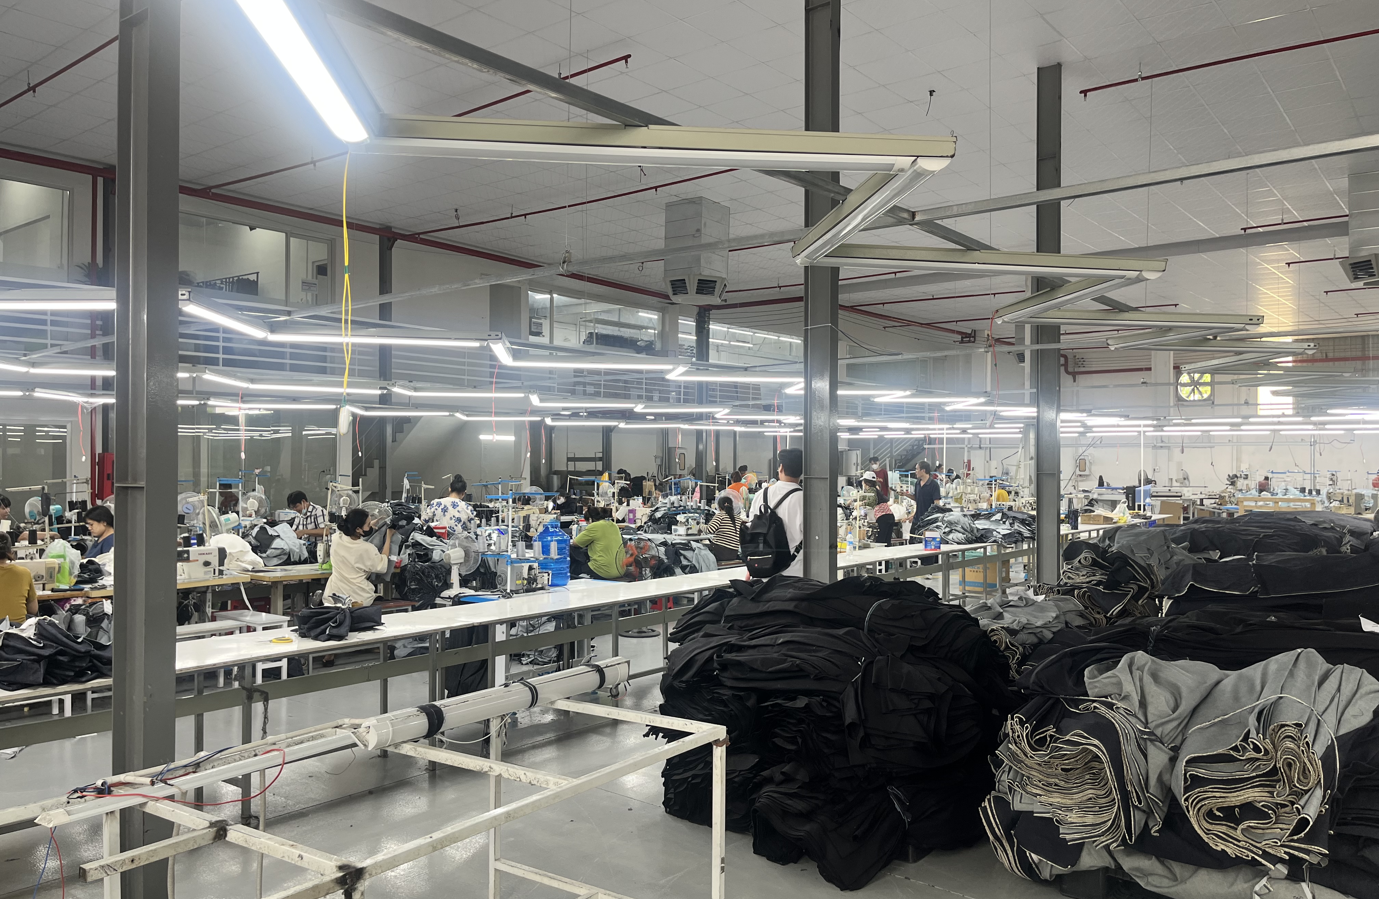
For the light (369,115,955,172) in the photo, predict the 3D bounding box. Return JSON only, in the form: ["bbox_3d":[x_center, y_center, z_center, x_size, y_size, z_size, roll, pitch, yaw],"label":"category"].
[{"bbox_3d":[-0.051,-0.648,2.231,1.256,0.072,0.075,0,-1,-6],"label":"light"}]

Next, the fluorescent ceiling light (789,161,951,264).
[{"bbox_3d":[0.459,-0.641,2.874,0.075,0.072,1.230,0,-1,-7],"label":"fluorescent ceiling light"}]

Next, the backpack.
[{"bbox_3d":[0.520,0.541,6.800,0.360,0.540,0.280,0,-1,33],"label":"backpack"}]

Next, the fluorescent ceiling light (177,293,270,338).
[{"bbox_3d":[-2.270,-0.647,5.108,0.075,0.072,1.230,0,-1,-6],"label":"fluorescent ceiling light"}]

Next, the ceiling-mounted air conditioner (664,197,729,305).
[{"bbox_3d":[0.124,-2.821,15.089,0.680,1.489,0.680,0,-1,39],"label":"ceiling-mounted air conditioner"}]

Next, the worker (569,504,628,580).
[{"bbox_3d":[-0.864,1.124,9.696,0.680,1.220,0.500,0,-1,28],"label":"worker"}]

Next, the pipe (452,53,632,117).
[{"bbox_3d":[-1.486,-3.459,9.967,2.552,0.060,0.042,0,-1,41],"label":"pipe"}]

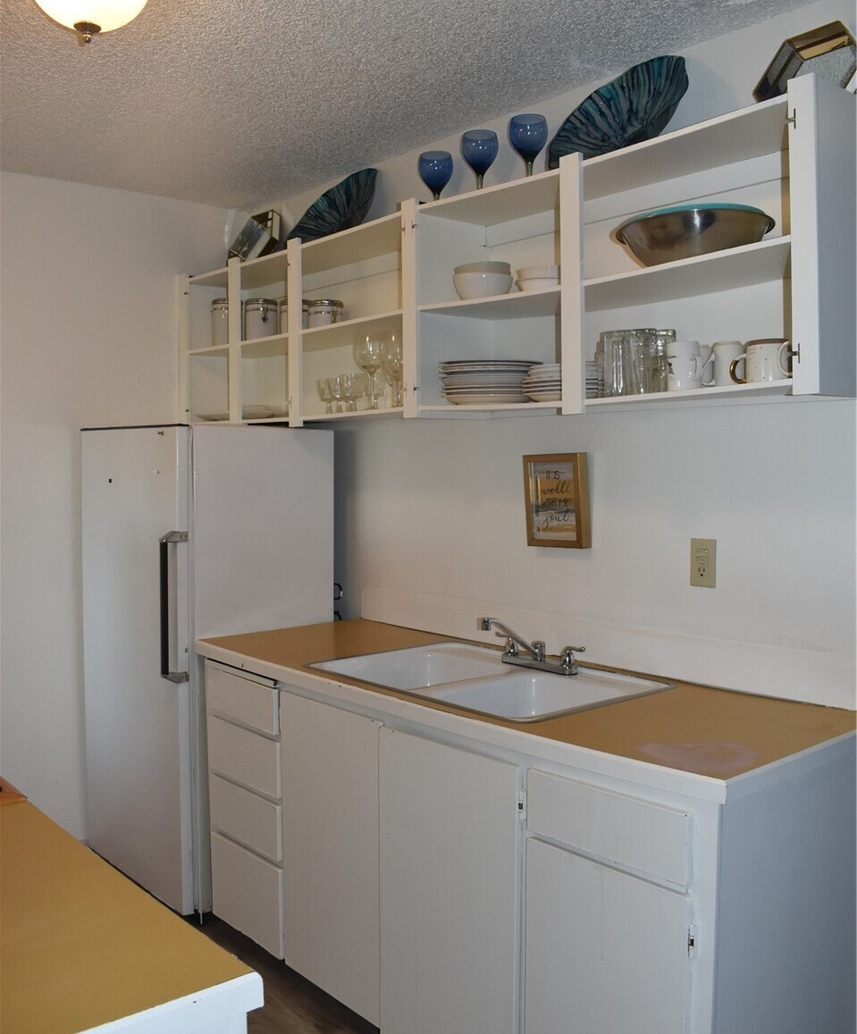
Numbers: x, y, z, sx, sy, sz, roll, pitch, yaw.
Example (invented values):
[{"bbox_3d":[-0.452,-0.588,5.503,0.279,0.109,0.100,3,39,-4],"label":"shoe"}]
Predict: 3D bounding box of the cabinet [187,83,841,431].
[{"bbox_3d":[-0.007,-0.568,2.804,0.294,0.597,2.517,-2,3,-41],"label":"cabinet"}]

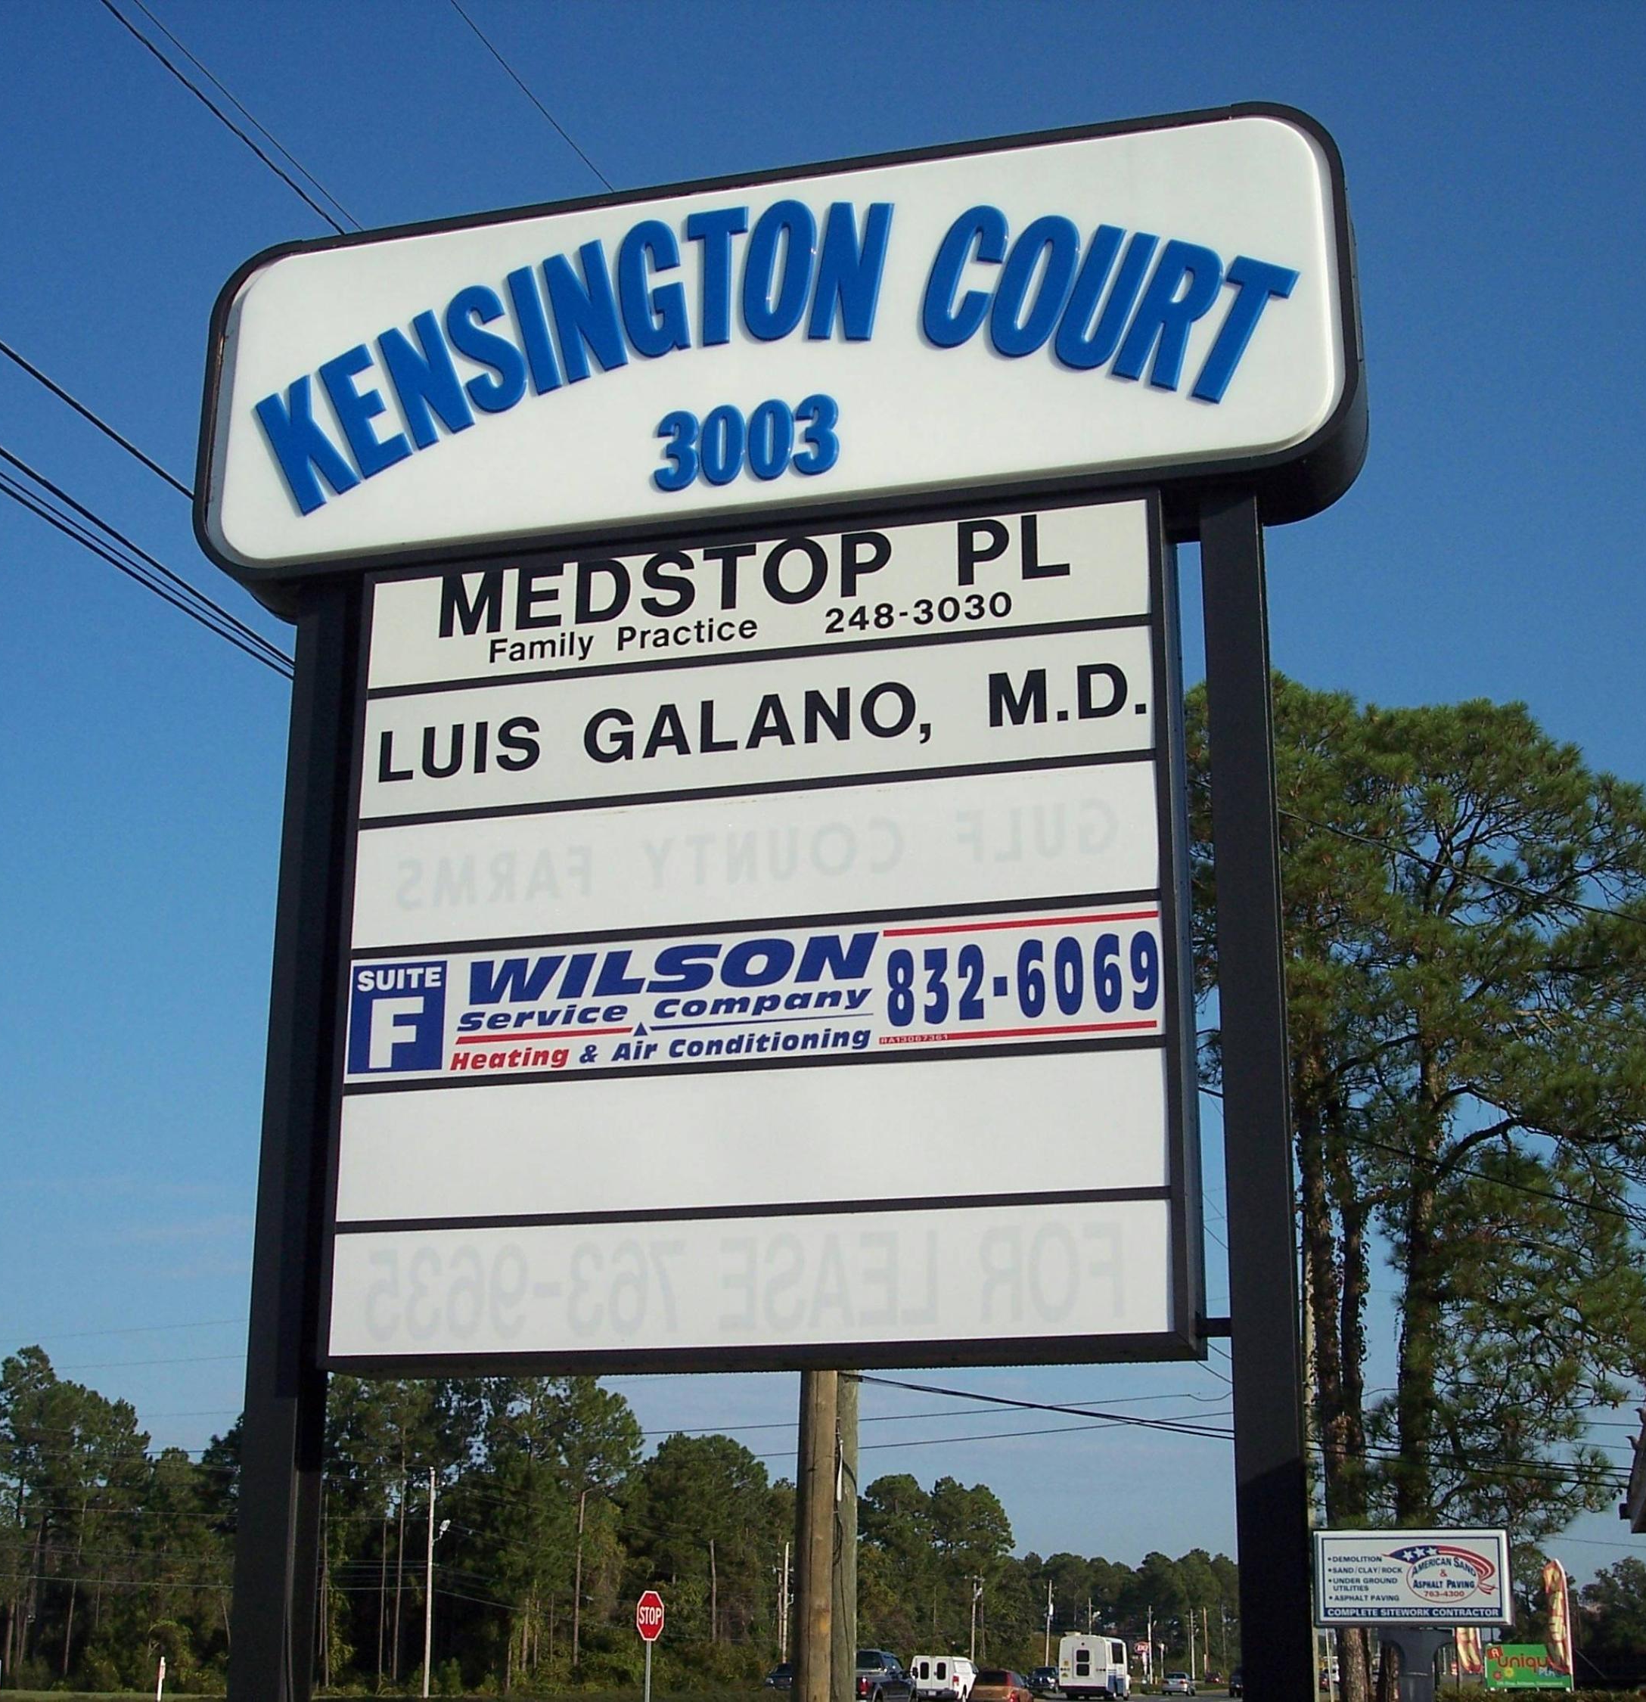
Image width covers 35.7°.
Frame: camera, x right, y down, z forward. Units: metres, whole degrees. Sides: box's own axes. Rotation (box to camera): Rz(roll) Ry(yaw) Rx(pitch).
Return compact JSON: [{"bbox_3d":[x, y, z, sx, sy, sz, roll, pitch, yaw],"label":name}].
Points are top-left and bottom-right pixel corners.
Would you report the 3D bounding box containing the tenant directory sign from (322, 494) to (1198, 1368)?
[{"bbox_3d":[-0.135,0.192,5.401,1.790,1.760,0.265,-4,-18,15],"label":"tenant directory sign"}]

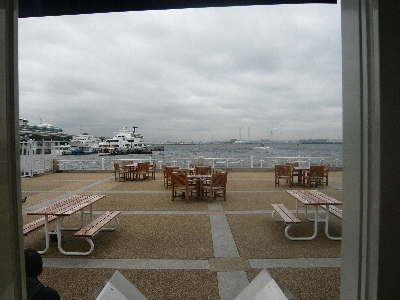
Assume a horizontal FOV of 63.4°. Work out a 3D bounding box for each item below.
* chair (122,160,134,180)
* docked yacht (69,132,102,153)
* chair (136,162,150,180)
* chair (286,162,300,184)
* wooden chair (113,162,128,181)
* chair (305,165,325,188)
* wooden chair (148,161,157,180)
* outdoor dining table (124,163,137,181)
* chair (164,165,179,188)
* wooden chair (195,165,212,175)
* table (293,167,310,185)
[{"bbox_3d":[-3.550,1.018,16.200,0.620,0.880,0.600,0,1,-14],"label":"chair"},{"bbox_3d":[-65.000,-4.000,183.000,8.000,11.000,25.000,0,1,3],"label":"docked yacht"},{"bbox_3d":[-2.800,1.034,15.220,0.620,0.880,0.600,-1,1,-37],"label":"chair"},{"bbox_3d":[4.200,1.037,14.300,0.620,0.880,0.600,0,1,-7],"label":"chair"},{"bbox_3d":[-3.580,1.038,15.100,0.600,0.880,0.620,-1,1,-37],"label":"wooden chair"},{"bbox_3d":[4.500,1.064,12.830,0.620,0.880,0.600,0,1,-5],"label":"chair"},{"bbox_3d":[-2.420,1.026,15.650,0.600,0.880,0.620,0,1,-3],"label":"wooden chair"},{"bbox_3d":[-3.070,1.106,15.700,0.880,0.720,0.880,0,1,0],"label":"outdoor dining table"},{"bbox_3d":[-0.870,1.079,12.580,0.620,0.880,0.600,1,1,34],"label":"chair"},{"bbox_3d":[0.130,1.076,12.660,0.620,0.880,0.600,0,1,-7],"label":"wooden chair"},{"bbox_3d":[4.360,1.129,13.650,0.880,0.720,0.880,0,1,0],"label":"table"}]

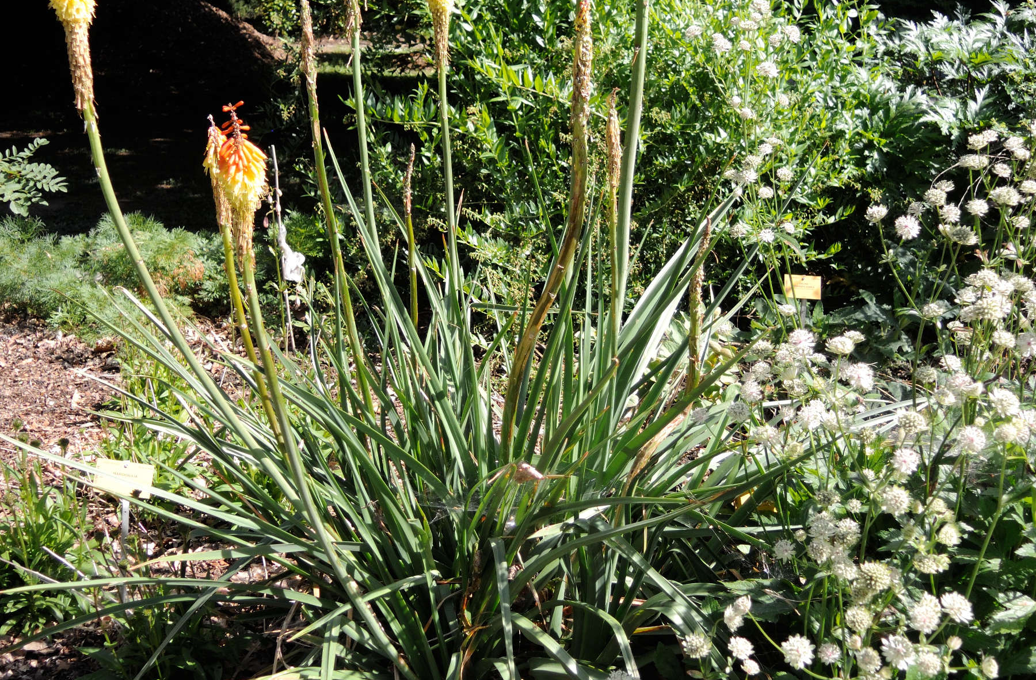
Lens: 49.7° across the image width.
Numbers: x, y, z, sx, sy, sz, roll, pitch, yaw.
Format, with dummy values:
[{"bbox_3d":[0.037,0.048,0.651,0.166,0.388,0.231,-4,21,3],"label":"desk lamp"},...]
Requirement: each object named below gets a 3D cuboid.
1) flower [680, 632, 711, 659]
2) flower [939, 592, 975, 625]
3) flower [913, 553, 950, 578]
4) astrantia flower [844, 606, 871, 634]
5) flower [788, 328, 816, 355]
[{"bbox_3d":[0.210,0.361,1.320,0.034,0.030,0.034,3,19,10],"label":"flower"},{"bbox_3d":[0.487,0.298,1.240,0.037,0.033,0.037,8,21,23],"label":"flower"},{"bbox_3d":[0.511,0.279,1.380,0.044,0.027,0.044,0,15,0],"label":"flower"},{"bbox_3d":[0.414,0.341,1.360,0.034,0.031,0.034,0,15,0],"label":"astrantia flower"},{"bbox_3d":[0.445,0.002,1.750,0.042,0.036,0.042,0,15,0],"label":"flower"}]

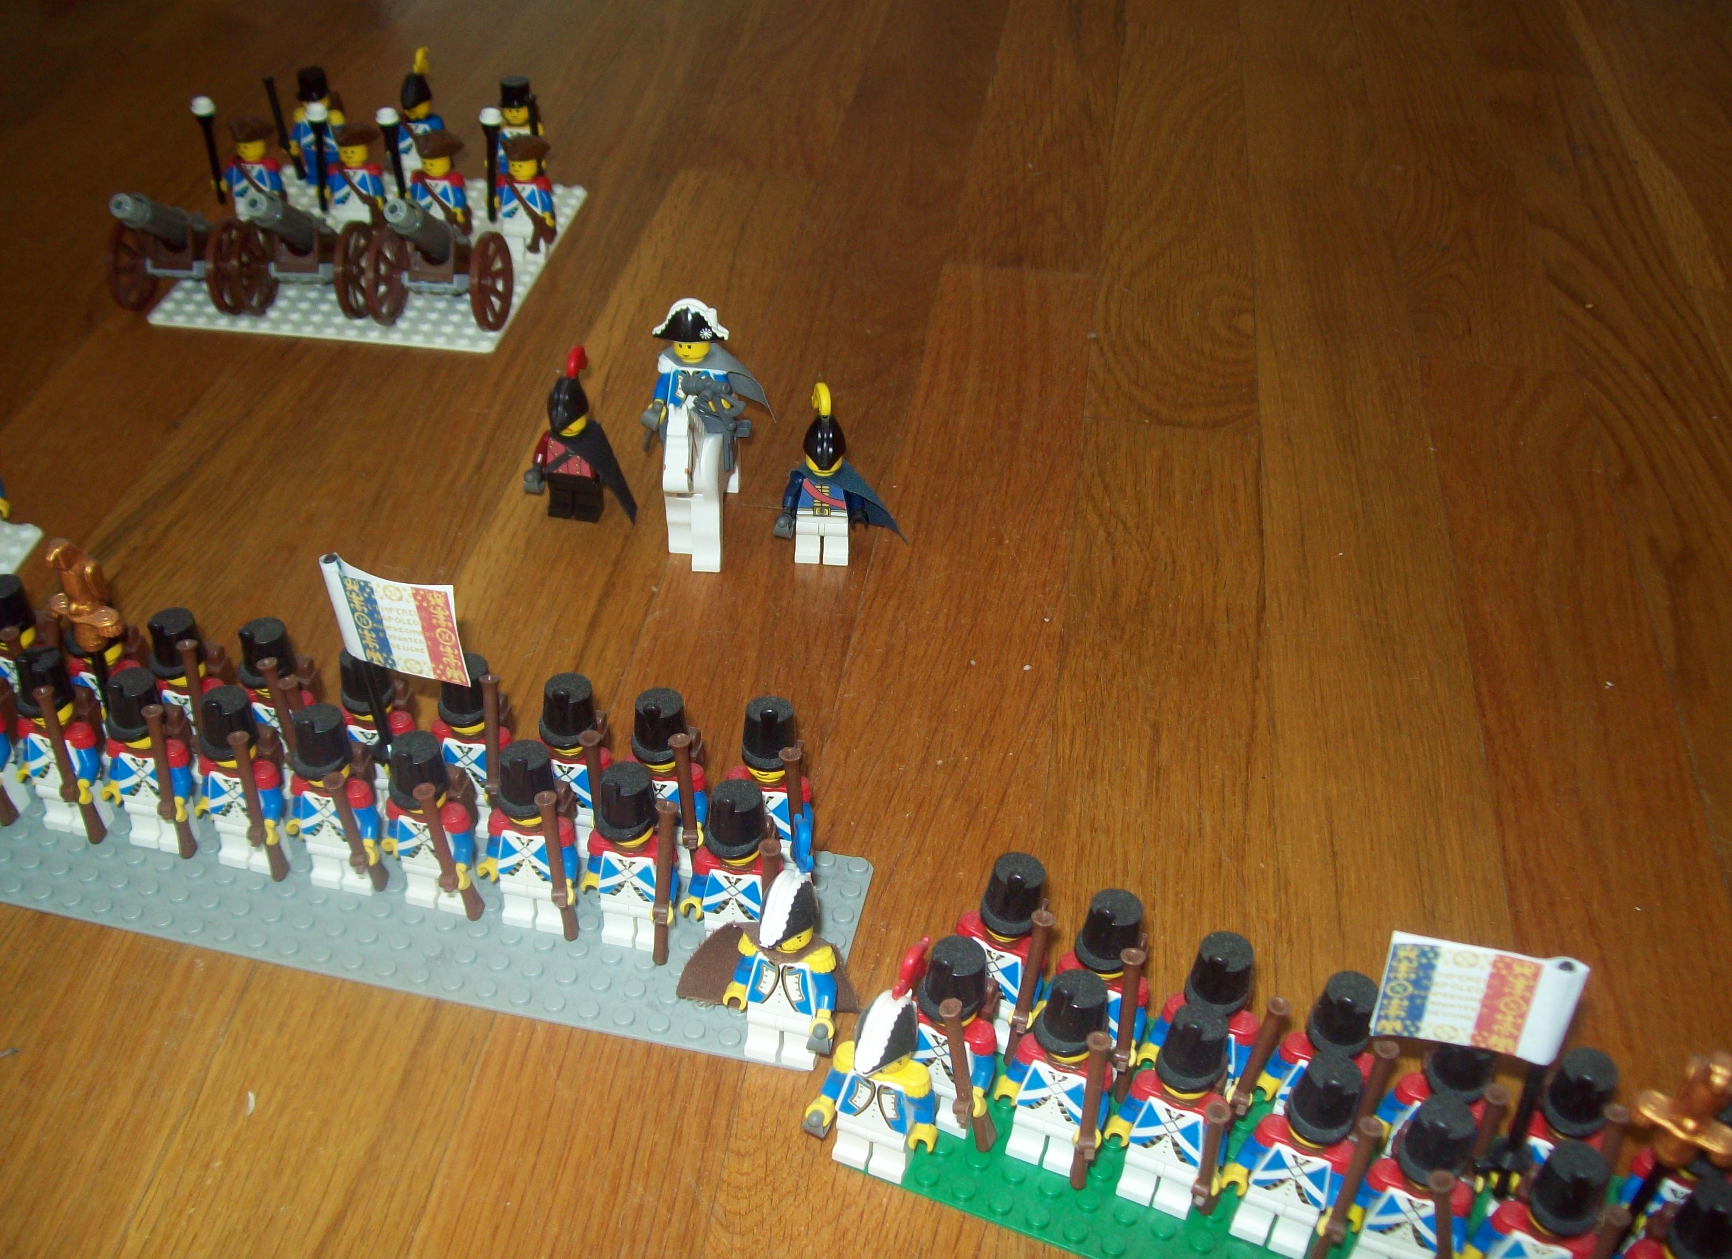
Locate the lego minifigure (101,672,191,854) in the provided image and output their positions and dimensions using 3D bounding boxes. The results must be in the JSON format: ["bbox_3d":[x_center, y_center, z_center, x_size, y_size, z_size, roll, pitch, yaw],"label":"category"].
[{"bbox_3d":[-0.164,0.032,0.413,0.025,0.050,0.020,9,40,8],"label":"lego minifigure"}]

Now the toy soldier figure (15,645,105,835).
[{"bbox_3d":[-0.187,0.028,0.417,0.025,0.050,0.022,9,40,8],"label":"toy soldier figure"}]

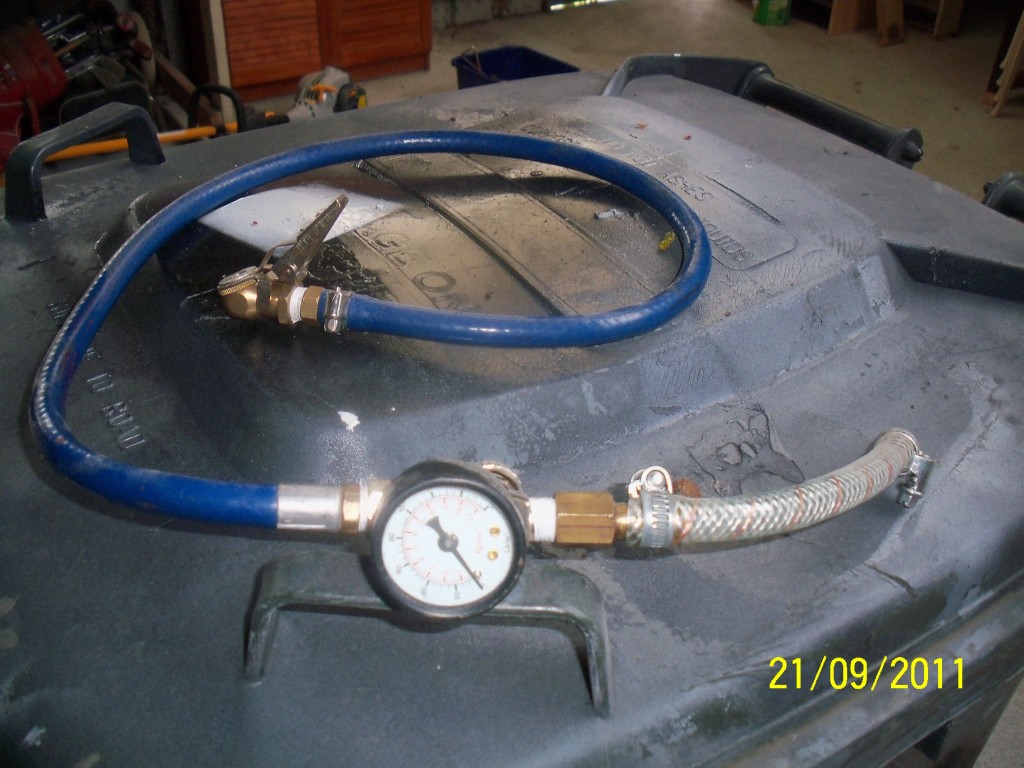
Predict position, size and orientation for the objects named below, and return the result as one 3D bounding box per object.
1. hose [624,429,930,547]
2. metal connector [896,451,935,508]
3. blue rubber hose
[{"bbox_3d":[0.099,0.037,0.389,0.149,0.034,0.033,-19,38,-31],"label":"hose"},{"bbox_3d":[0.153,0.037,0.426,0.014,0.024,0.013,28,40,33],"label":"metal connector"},{"bbox_3d":[-0.069,-0.058,0.532,0.262,0.042,0.370,26,39,31],"label":"blue rubber hose"}]

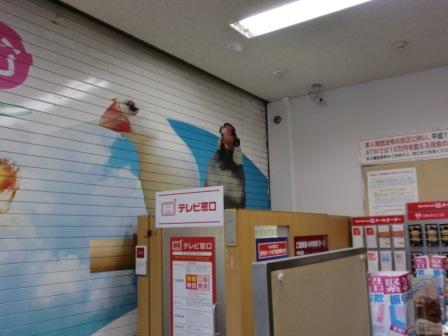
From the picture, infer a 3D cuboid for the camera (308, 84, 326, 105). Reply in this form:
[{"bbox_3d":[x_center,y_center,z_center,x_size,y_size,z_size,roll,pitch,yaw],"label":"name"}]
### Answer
[{"bbox_3d":[0.933,-0.736,4.426,0.120,0.190,0.180,5,-10,-40],"label":"camera"}]

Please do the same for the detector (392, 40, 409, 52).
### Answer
[{"bbox_3d":[1.389,-0.958,3.459,0.115,0.045,0.115,-7,-10,33],"label":"detector"}]

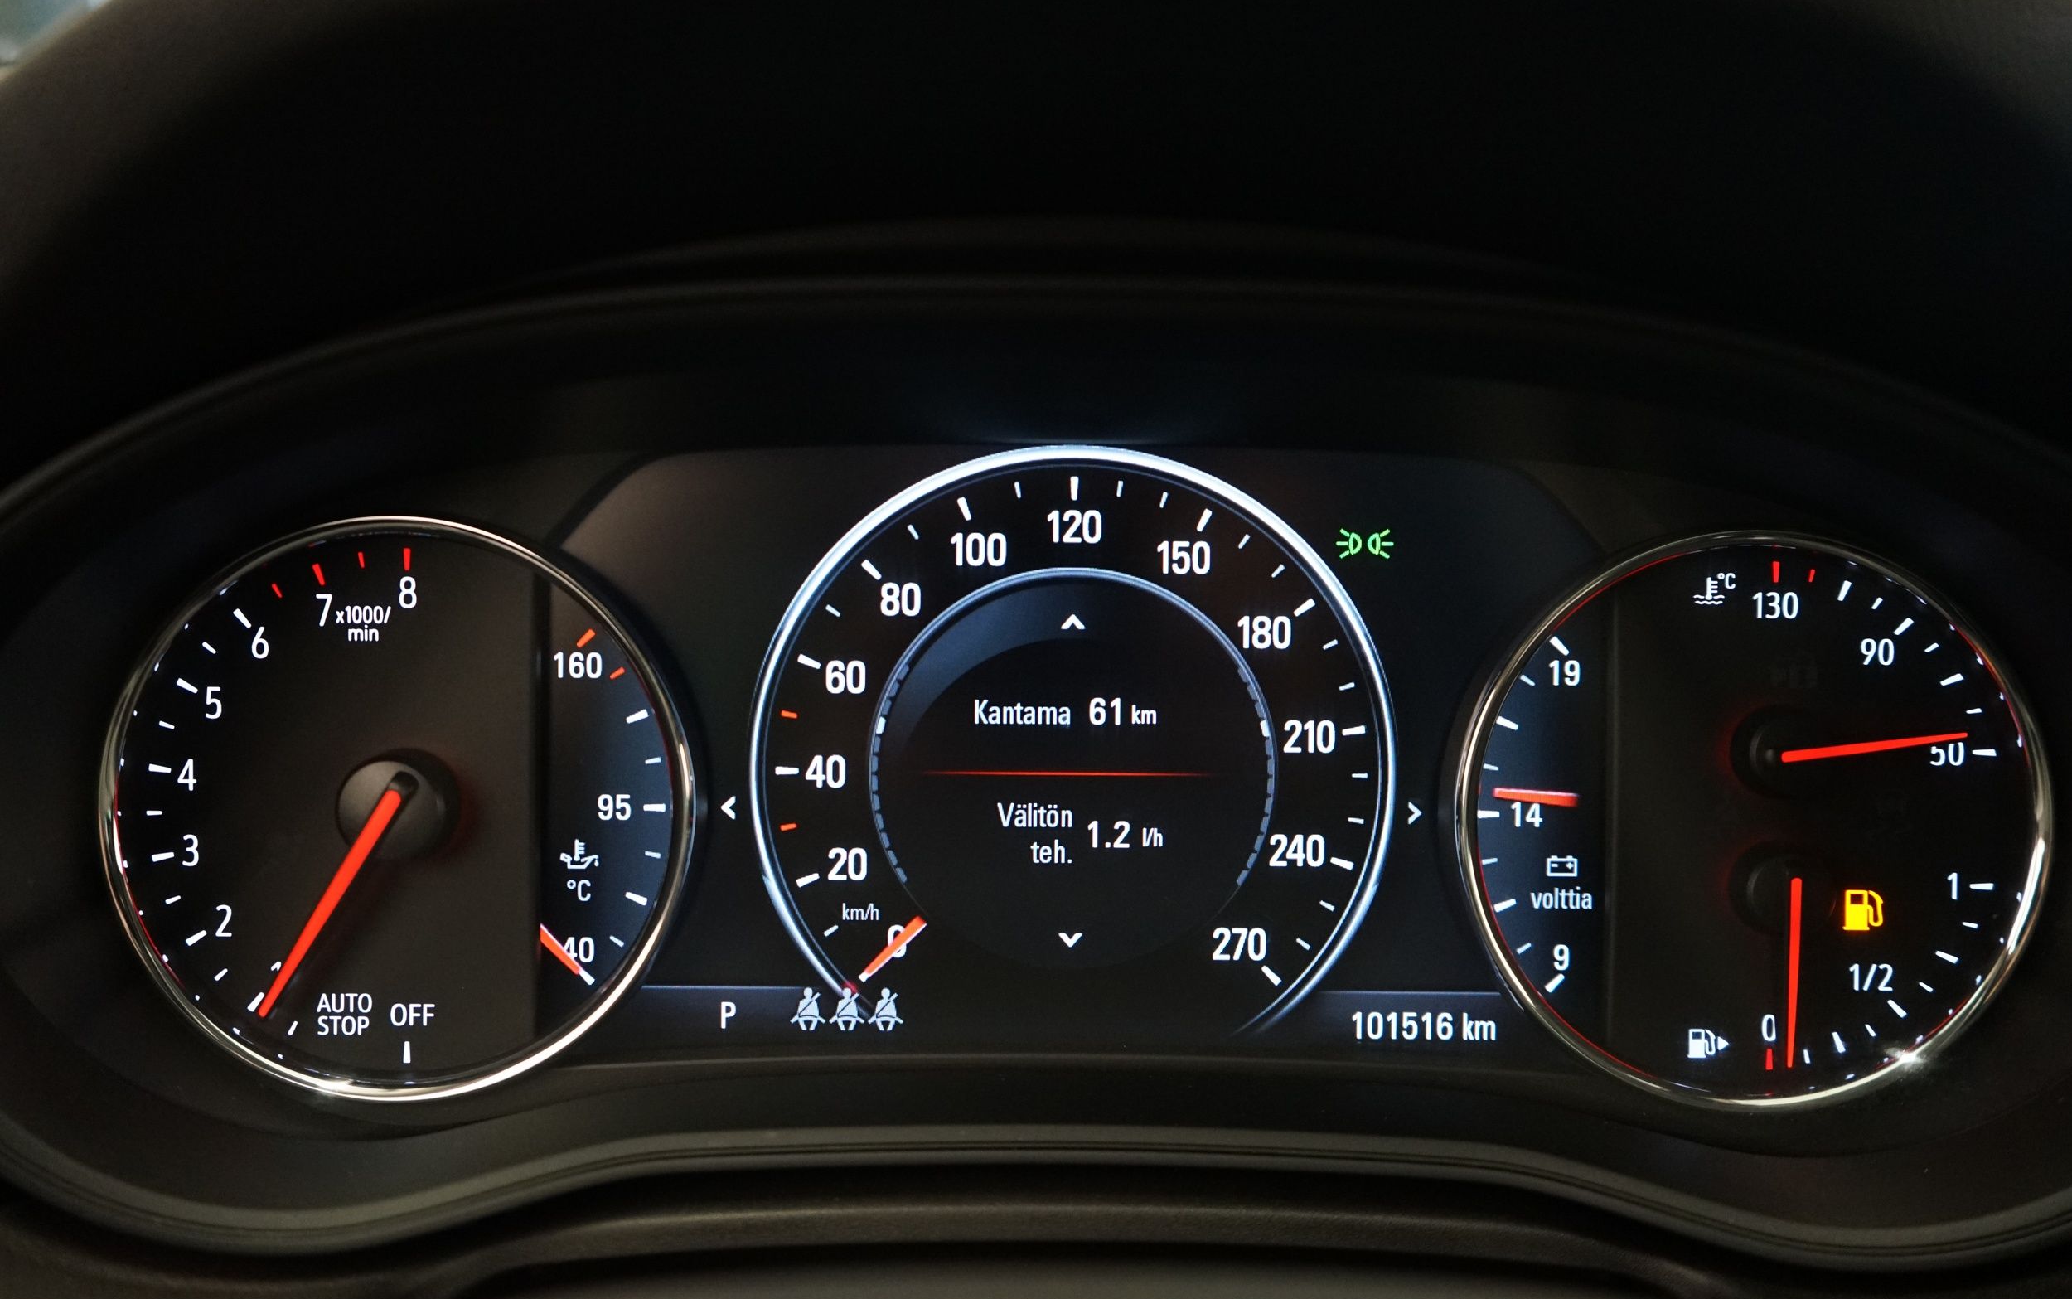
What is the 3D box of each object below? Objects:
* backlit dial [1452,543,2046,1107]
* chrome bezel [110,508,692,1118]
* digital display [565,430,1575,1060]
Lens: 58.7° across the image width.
[{"bbox_3d":[0.116,0.027,0.305,0.096,0.093,0.018,0,1,0],"label":"backlit dial"},{"bbox_3d":[-0.103,0.026,0.303,0.097,0.095,0.014,0,1,0],"label":"chrome bezel"},{"bbox_3d":[0.007,0.018,0.309,0.173,0.103,0.010,0,1,0],"label":"digital display"}]

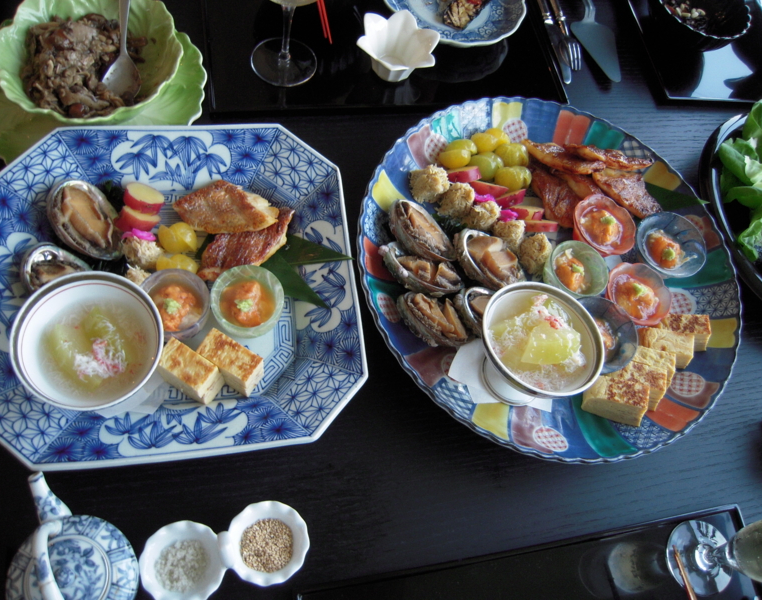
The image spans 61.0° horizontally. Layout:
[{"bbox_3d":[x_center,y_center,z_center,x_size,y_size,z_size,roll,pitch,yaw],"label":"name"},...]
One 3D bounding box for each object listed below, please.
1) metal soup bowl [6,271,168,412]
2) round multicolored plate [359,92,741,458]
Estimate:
[{"bbox_3d":[-0.229,0.043,0.519,0.110,0.071,0.110,0,67,-17],"label":"metal soup bowl"},{"bbox_3d":[0.175,-0.033,0.677,0.407,0.055,0.407,5,64,-11],"label":"round multicolored plate"}]

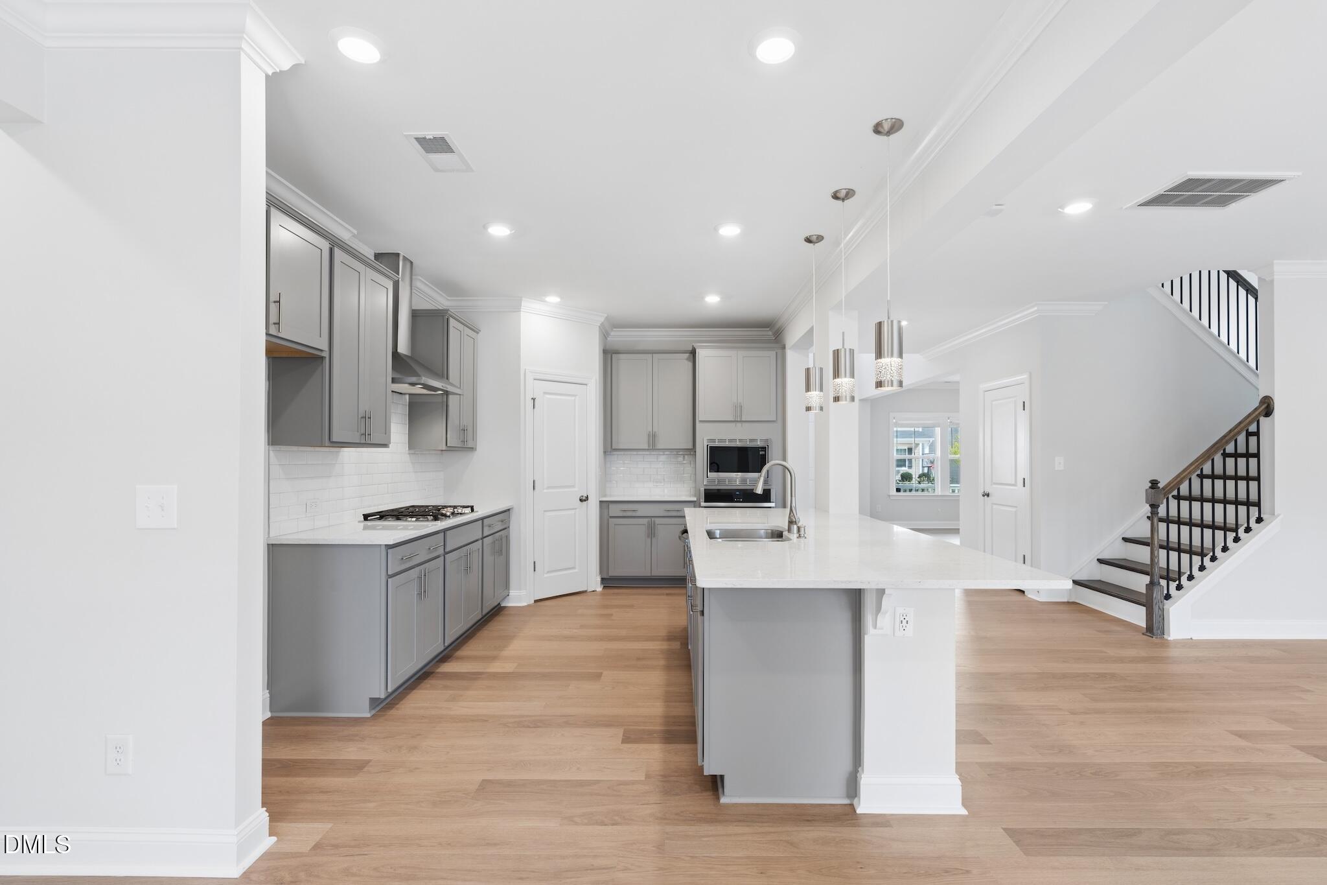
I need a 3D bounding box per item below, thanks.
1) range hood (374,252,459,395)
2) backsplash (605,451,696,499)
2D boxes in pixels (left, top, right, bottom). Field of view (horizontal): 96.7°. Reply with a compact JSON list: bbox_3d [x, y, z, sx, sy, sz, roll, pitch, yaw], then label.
[{"bbox_3d":[-1.792,-0.850,4.221,0.465,0.945,0.740,0,-2,1],"label":"range hood"},{"bbox_3d":[-0.155,0.334,6.525,0.979,0.458,0.018,0,-1,1],"label":"backsplash"}]

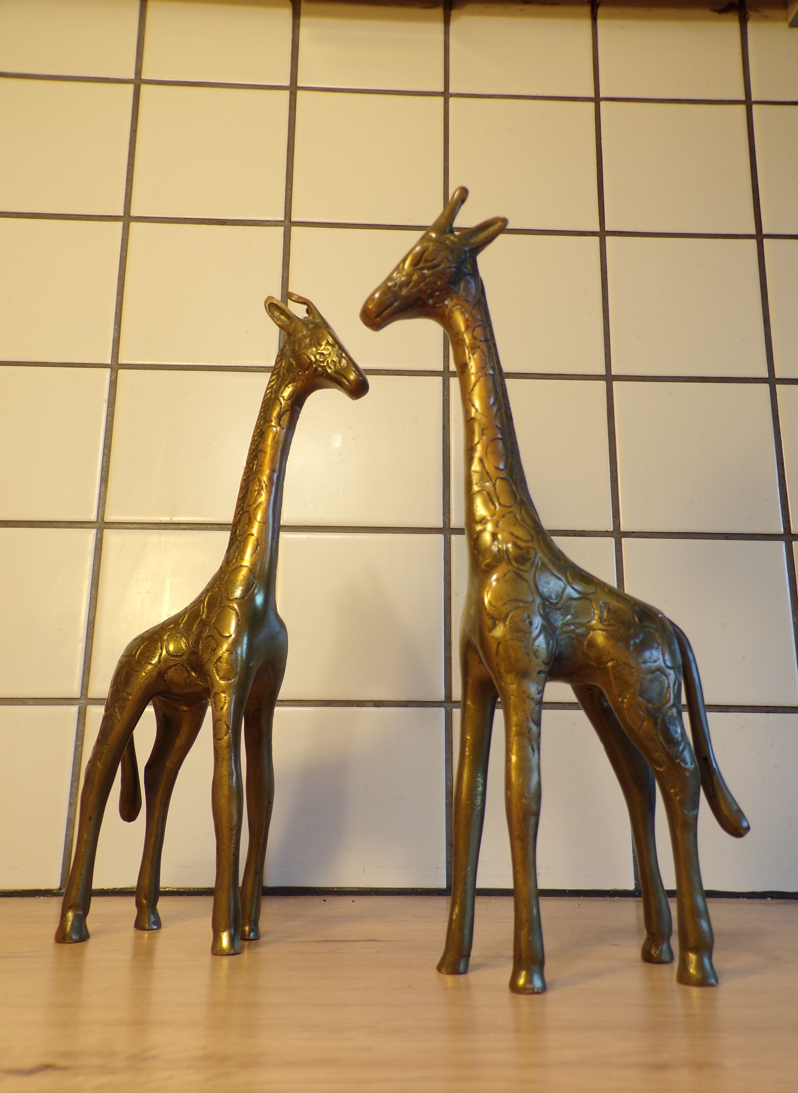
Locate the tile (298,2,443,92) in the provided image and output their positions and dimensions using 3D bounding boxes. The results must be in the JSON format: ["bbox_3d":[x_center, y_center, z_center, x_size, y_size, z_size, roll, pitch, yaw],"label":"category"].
[{"bbox_3d":[-0.019,-0.353,0.608,0.099,0.098,0.008,1,-13,-2],"label":"tile"}]

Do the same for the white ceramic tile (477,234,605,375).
[{"bbox_3d":[0.082,-0.155,0.566,0.099,0.098,0.008,1,-13,-2],"label":"white ceramic tile"}]

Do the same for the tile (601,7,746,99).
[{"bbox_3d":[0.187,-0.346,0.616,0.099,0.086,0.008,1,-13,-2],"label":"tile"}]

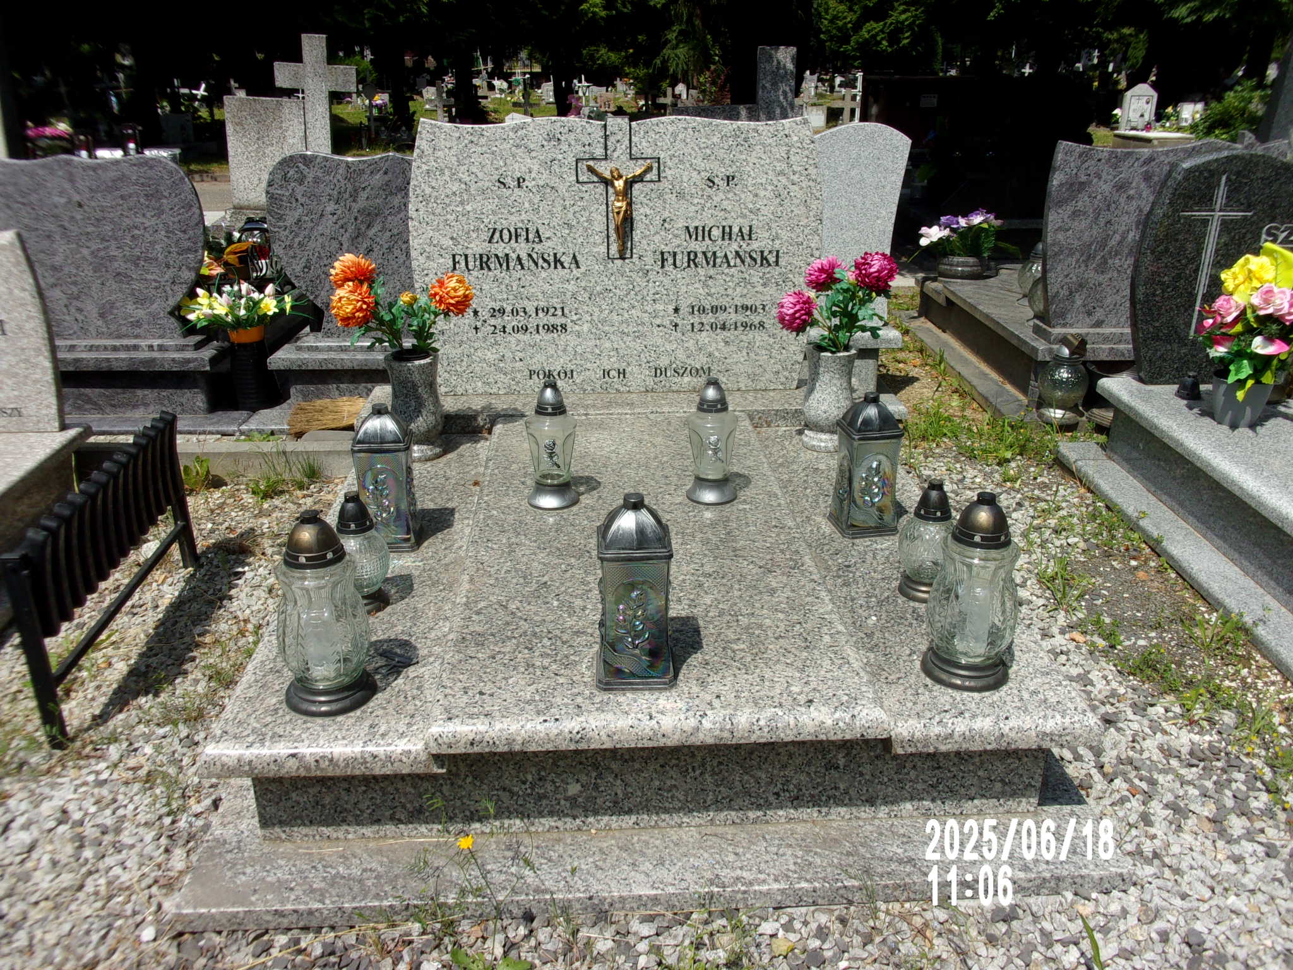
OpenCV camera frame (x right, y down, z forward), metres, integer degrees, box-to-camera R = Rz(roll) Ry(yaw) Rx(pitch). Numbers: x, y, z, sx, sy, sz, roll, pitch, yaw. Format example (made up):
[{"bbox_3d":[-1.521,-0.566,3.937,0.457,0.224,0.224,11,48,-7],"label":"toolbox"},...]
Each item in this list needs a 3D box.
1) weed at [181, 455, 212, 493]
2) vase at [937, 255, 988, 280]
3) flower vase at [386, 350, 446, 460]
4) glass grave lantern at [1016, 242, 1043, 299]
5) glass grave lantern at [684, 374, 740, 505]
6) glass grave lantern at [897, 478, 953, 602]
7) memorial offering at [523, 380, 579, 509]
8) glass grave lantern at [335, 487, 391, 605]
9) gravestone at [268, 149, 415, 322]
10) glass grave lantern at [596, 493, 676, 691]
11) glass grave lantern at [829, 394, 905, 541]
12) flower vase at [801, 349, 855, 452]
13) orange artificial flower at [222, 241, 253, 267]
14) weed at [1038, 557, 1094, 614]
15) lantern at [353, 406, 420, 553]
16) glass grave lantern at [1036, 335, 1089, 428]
[{"bbox_3d":[-1.566,-0.040,3.633,0.115,0.120,0.110,-2,22,-3],"label":"weed"},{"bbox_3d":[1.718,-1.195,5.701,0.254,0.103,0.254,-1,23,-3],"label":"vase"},{"bbox_3d":[-0.682,-0.234,3.102,0.154,0.305,0.154,-1,23,-3],"label":"flower vase"},{"bbox_3d":[1.748,-0.959,4.643,0.200,0.228,0.200,-2,22,-3],"label":"glass grave lantern"},{"bbox_3d":[0.171,-0.120,2.690,0.133,0.311,0.133,-1,23,-3],"label":"glass grave lantern"},{"bbox_3d":[0.625,0.118,2.311,0.127,0.265,0.127,-1,23,-3],"label":"glass grave lantern"},{"bbox_3d":[-0.256,-0.119,2.795,0.142,0.320,0.142,-2,22,-3],"label":"memorial offering"},{"bbox_3d":[-0.647,0.135,2.345,0.122,0.260,0.122,-2,22,-3],"label":"glass grave lantern"},{"bbox_3d":[-0.960,-0.909,3.965,0.920,0.680,0.090,-2,22,-3],"label":"gravestone"},{"bbox_3d":[-0.020,0.183,1.908,0.145,0.353,0.145,0,23,-1],"label":"glass grave lantern"},{"bbox_3d":[0.557,-0.060,2.635,0.145,0.353,0.145,-5,23,-12],"label":"glass grave lantern"},{"bbox_3d":[0.570,-0.280,3.239,0.155,0.305,0.155,-2,22,-3],"label":"flower vase"},{"bbox_3d":[-1.828,-1.033,4.679,0.135,0.110,0.120,-2,22,-3],"label":"orange artificial flower"},{"bbox_3d":[1.131,0.274,2.837,0.151,0.108,0.130,-1,23,-3],"label":"weed"},{"bbox_3d":[-0.634,-0.026,2.554,0.145,0.353,0.145,-2,23,-6],"label":"lantern"},{"bbox_3d":[1.641,-0.418,4.085,0.190,0.310,0.190,-2,22,-3],"label":"glass grave lantern"}]

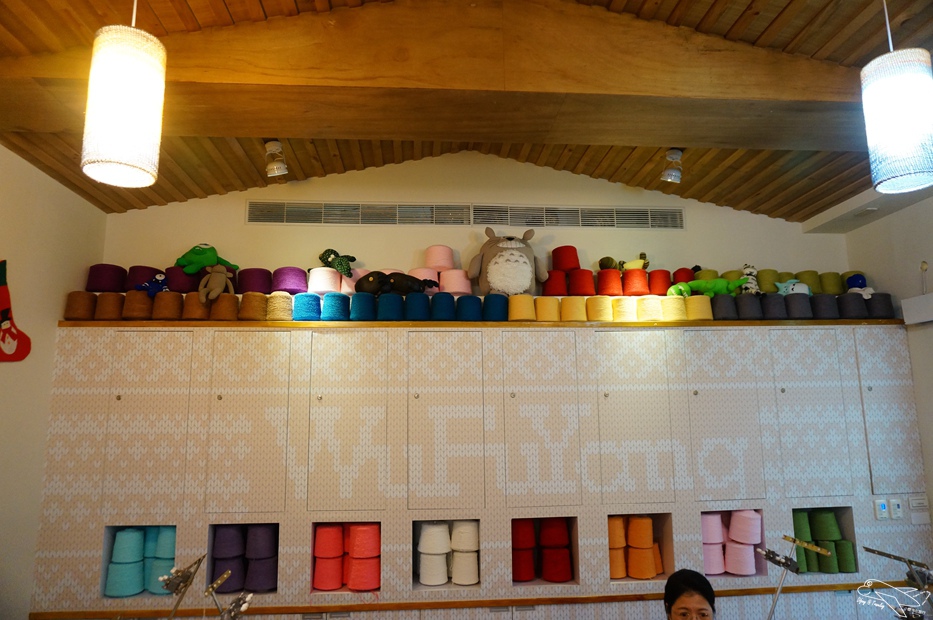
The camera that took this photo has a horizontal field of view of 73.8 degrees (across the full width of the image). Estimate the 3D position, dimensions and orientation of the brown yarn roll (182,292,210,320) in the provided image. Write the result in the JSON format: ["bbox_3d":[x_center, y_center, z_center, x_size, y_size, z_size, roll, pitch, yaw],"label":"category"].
[{"bbox_3d":[-1.676,-0.009,3.866,0.167,0.186,0.167,0,-9,-5],"label":"brown yarn roll"}]

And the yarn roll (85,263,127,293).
[{"bbox_3d":[-2.324,-0.176,4.032,0.233,0.201,0.233,0,-9,-5],"label":"yarn roll"}]

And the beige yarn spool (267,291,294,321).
[{"bbox_3d":[-1.155,-0.011,3.862,0.150,0.187,0.150,0,-9,-5],"label":"beige yarn spool"}]

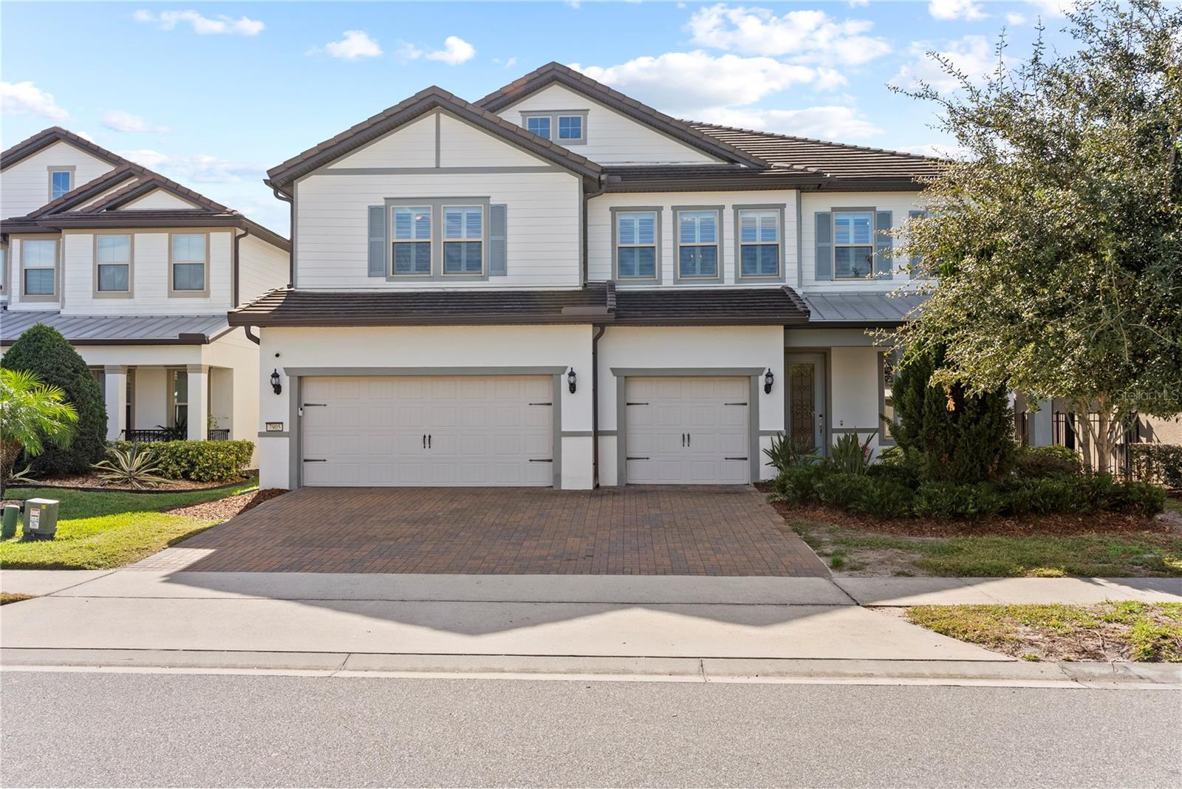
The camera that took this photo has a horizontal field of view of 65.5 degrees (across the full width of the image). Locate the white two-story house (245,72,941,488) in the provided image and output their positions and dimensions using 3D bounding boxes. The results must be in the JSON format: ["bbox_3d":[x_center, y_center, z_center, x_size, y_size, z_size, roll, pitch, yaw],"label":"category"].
[{"bbox_3d":[1.485,-2.371,23.830,15.900,8.670,14.000,0,-2,3],"label":"white two-story house"}]

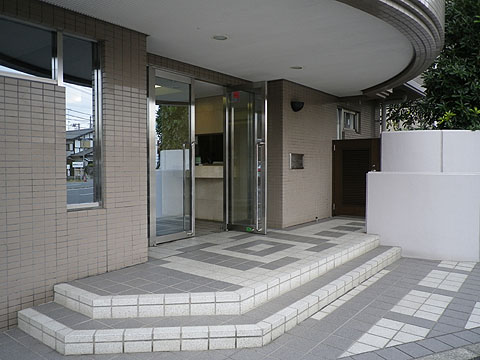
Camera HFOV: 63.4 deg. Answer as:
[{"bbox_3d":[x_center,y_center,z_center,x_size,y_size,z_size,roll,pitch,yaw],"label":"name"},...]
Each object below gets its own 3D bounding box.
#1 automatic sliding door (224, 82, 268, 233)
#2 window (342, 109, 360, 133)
[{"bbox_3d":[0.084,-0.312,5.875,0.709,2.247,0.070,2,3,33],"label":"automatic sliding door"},{"bbox_3d":[2.449,-1.285,8.575,0.090,0.454,0.886,2,3,38],"label":"window"}]

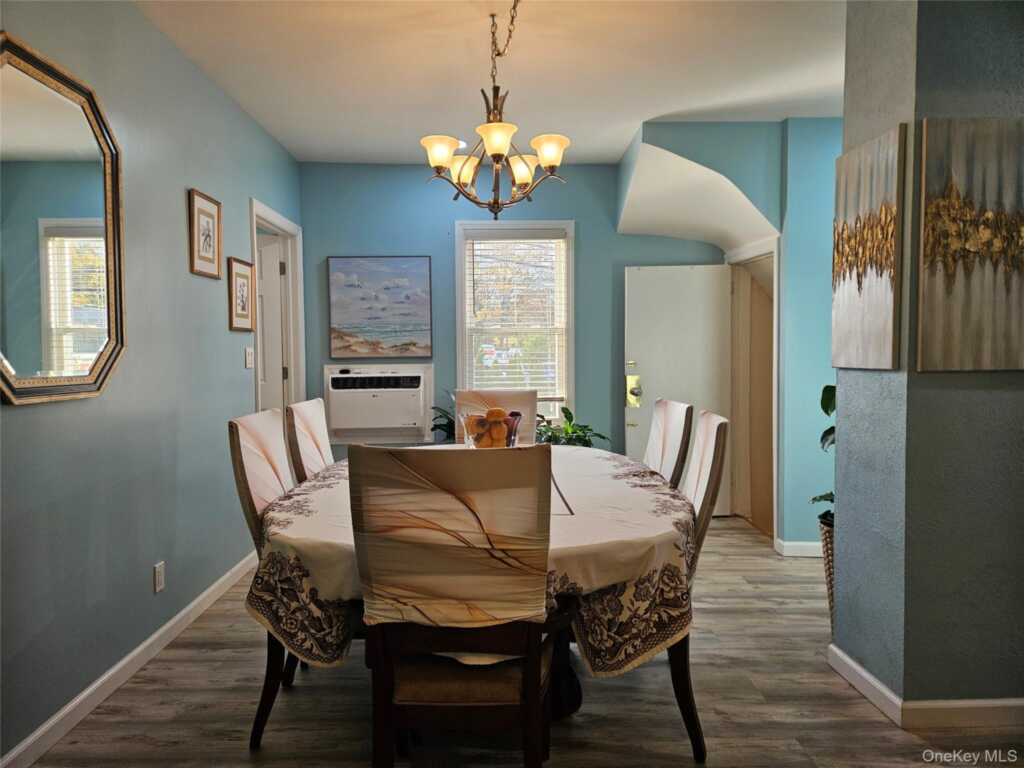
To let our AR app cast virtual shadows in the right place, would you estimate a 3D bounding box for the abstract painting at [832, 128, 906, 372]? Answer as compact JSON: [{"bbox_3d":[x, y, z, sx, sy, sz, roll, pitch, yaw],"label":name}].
[{"bbox_3d":[1.228,-0.443,2.356,0.032,0.776,0.380,-1,3,-2],"label":"abstract painting"}]

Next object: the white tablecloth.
[{"bbox_3d":[-0.127,0.522,2.585,1.400,0.330,1.840,0,3,-2],"label":"white tablecloth"}]

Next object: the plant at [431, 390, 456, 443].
[{"bbox_3d":[-0.429,0.319,4.690,0.380,0.550,0.360,-1,3,-2],"label":"plant"}]

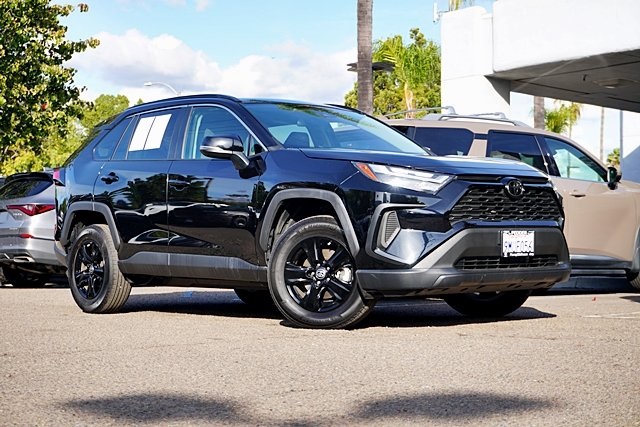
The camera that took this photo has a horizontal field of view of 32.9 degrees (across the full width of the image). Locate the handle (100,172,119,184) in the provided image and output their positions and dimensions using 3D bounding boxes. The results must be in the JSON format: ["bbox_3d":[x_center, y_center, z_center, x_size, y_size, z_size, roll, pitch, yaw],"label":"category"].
[{"bbox_3d":[-1.665,-0.273,8.633,0.060,0.075,0.225,1,-2,-43],"label":"handle"}]

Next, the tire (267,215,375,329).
[{"bbox_3d":[0.024,0.379,6.893,0.715,0.715,0.230,-1,-2,12],"label":"tire"}]

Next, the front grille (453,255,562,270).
[{"bbox_3d":[1.208,0.311,6.793,1.000,0.085,0.090,1,-2,-43],"label":"front grille"}]

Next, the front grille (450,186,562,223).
[{"bbox_3d":[1.207,-0.064,6.848,1.150,0.235,0.110,1,-2,-43],"label":"front grille"}]

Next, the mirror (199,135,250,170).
[{"bbox_3d":[-0.655,-0.413,7.459,0.250,0.210,0.220,1,-2,-43],"label":"mirror"}]

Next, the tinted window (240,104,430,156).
[{"bbox_3d":[0.100,-0.593,8.010,1.420,0.120,0.807,1,30,-43],"label":"tinted window"}]

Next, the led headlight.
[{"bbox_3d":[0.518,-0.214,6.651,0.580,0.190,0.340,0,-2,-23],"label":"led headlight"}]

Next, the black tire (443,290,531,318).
[{"bbox_3d":[1.213,0.396,8.024,0.700,0.710,0.235,-1,-2,23],"label":"black tire"}]

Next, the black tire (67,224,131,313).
[{"bbox_3d":[-1.804,0.454,8.865,0.230,0.715,0.715,1,-2,-43],"label":"black tire"}]

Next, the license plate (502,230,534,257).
[{"bbox_3d":[1.240,0.191,6.761,0.310,0.160,0.020,1,-2,-43],"label":"license plate"}]

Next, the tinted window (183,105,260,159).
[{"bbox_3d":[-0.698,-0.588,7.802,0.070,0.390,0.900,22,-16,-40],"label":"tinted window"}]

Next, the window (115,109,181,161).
[{"bbox_3d":[-1.347,-0.603,8.470,0.050,0.409,0.760,28,-20,-39],"label":"window"}]

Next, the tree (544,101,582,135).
[{"bbox_3d":[13.341,-2.042,59.876,2.600,8.420,2.600,-1,-2,13],"label":"tree"}]

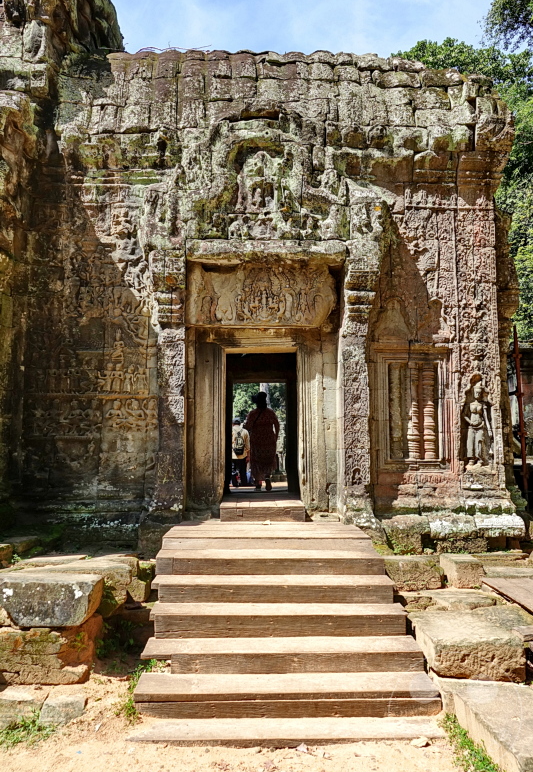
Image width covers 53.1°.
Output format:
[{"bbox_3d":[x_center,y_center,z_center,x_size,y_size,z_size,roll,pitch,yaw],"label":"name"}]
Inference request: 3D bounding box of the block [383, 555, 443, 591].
[{"bbox_3d":[1.245,1.612,4.678,0.520,0.260,0.340,0,-7,-1],"label":"block"}]

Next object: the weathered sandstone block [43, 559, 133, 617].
[{"bbox_3d":[-1.460,1.630,4.368,0.760,0.340,0.420,0,-5,-1],"label":"weathered sandstone block"}]

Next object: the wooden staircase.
[{"bbox_3d":[0.070,1.861,4.688,1.980,0.900,2.800,0,-5,-3],"label":"wooden staircase"}]

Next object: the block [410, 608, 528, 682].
[{"bbox_3d":[1.430,1.853,3.845,0.640,0.260,0.680,0,-5,-2],"label":"block"}]

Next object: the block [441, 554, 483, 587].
[{"bbox_3d":[1.735,1.639,4.736,0.260,0.220,0.420,0,-7,-1],"label":"block"}]

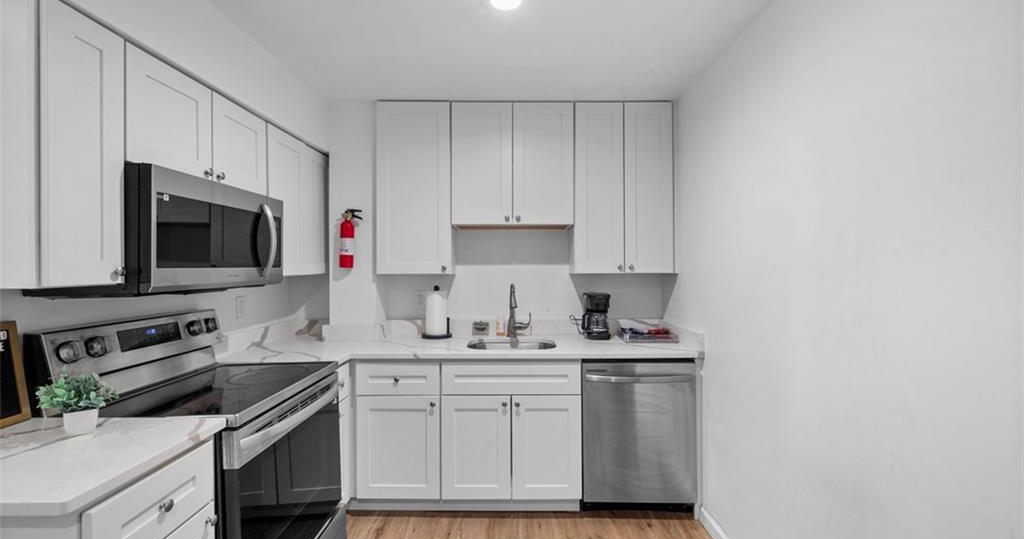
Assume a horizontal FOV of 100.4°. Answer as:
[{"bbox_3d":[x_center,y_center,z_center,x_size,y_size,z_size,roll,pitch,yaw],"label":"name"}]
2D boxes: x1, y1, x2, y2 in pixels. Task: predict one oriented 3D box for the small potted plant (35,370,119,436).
[{"bbox_3d":[-1.261,0.378,1.249,0.165,0.168,0.150,-1,1,-45],"label":"small potted plant"}]

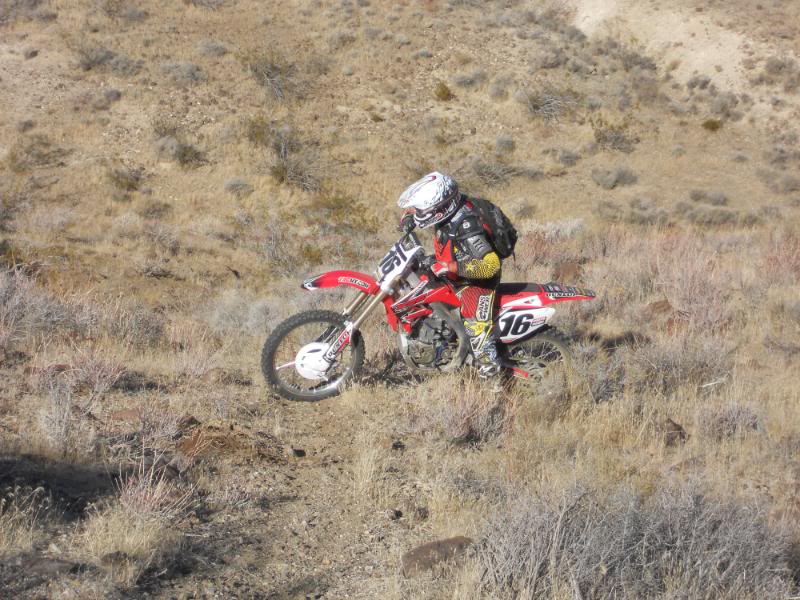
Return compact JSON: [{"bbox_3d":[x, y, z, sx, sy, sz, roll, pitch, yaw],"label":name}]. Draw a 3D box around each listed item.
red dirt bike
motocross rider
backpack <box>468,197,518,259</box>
[{"bbox_3d":[0.195,0.142,16.500,2.160,1.240,0.810,5,17,-5],"label":"red dirt bike"},{"bbox_3d":[0.329,-0.194,16.420,0.700,1.320,0.760,1,14,-5],"label":"motocross rider"},{"bbox_3d":[0.633,-0.495,16.370,0.190,0.430,0.300,-28,16,3],"label":"backpack"}]

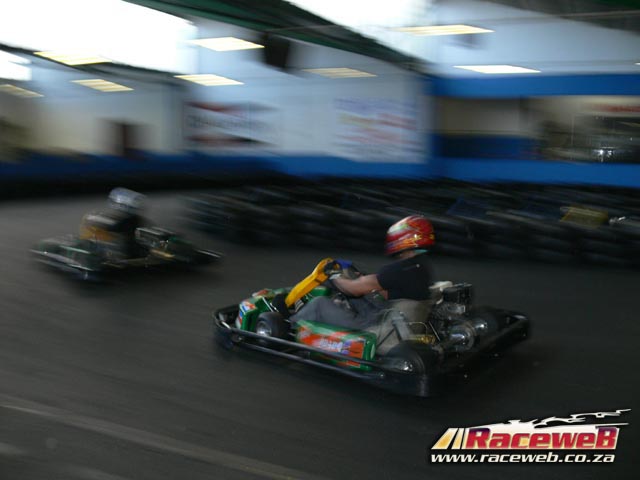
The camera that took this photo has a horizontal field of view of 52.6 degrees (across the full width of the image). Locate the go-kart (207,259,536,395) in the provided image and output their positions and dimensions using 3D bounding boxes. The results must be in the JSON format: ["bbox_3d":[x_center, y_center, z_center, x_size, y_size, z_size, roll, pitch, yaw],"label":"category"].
[{"bbox_3d":[0.345,0.475,4.838,1.900,0.650,1.400,6,10,39],"label":"go-kart"}]

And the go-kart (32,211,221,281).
[{"bbox_3d":[-2.551,0.019,8.488,1.400,0.640,1.900,6,10,40],"label":"go-kart"}]

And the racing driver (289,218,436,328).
[{"bbox_3d":[0.328,0.280,4.825,1.160,0.920,0.540,6,10,39],"label":"racing driver"}]

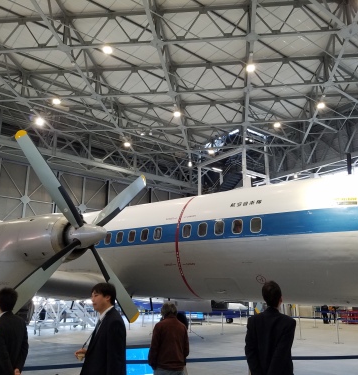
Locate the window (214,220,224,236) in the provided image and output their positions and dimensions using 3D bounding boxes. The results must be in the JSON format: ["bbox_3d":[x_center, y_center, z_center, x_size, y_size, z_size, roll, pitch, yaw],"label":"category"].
[{"bbox_3d":[0.971,0.964,8.799,0.280,0.350,0.050,-10,-27,36],"label":"window"}]

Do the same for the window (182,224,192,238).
[{"bbox_3d":[0.219,1.100,9.344,0.280,0.350,0.050,-10,-27,36],"label":"window"}]

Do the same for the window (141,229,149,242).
[{"bbox_3d":[-0.908,1.304,10.162,0.280,0.350,0.050,-10,-27,36],"label":"window"}]

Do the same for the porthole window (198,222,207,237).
[{"bbox_3d":[0.595,1.032,9.071,0.280,0.350,0.050,-10,-27,36],"label":"porthole window"}]

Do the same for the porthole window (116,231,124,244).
[{"bbox_3d":[-1.660,1.440,10.707,0.280,0.350,0.050,-10,-27,36],"label":"porthole window"}]

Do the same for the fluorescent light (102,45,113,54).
[{"bbox_3d":[-3.851,-7.416,20.224,0.500,0.300,0.500,0,-15,0],"label":"fluorescent light"}]

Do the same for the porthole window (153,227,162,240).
[{"bbox_3d":[-0.532,1.236,9.889,0.280,0.350,0.050,-10,-27,36],"label":"porthole window"}]

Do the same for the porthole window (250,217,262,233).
[{"bbox_3d":[1.722,0.828,8.253,0.280,0.350,0.050,-10,-27,36],"label":"porthole window"}]

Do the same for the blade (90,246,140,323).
[{"bbox_3d":[-1.279,1.986,7.587,0.130,1.870,0.310,-10,25,36],"label":"blade"}]

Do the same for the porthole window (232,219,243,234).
[{"bbox_3d":[1.347,0.896,8.526,0.280,0.350,0.050,-10,-27,36],"label":"porthole window"}]

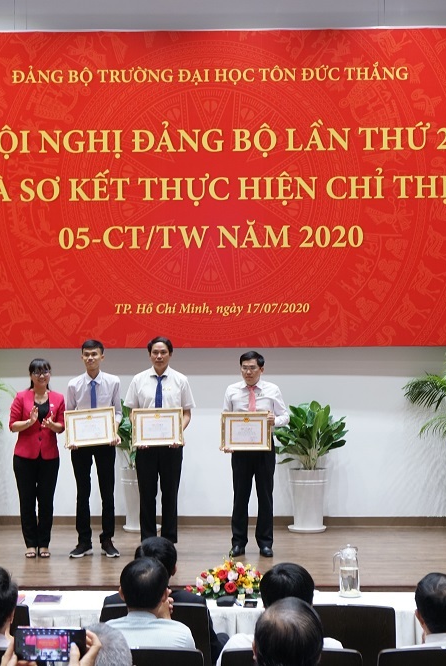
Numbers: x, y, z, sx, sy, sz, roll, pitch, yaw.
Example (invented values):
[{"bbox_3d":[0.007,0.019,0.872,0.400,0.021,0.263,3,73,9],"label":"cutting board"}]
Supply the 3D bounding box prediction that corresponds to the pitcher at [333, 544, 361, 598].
[{"bbox_3d":[0.636,1.214,5.960,0.143,0.265,0.108,0,-1,0],"label":"pitcher"}]

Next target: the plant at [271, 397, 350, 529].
[{"bbox_3d":[0.804,1.215,10.650,0.700,1.190,0.640,0,-1,0],"label":"plant"}]

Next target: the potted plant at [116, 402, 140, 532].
[{"bbox_3d":[-0.742,1.223,10.680,0.680,1.190,0.620,0,-1,0],"label":"potted plant"}]

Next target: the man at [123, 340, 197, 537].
[{"bbox_3d":[-0.516,0.905,9.351,0.560,1.750,0.420,0,-1,-1],"label":"man"}]

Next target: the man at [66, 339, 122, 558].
[{"bbox_3d":[-1.046,0.917,9.372,0.460,1.730,0.420,0,-1,-2],"label":"man"}]

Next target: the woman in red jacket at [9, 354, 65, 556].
[{"bbox_3d":[-1.494,0.992,9.371,0.450,1.580,0.380,0,-1,-10],"label":"woman in red jacket"}]

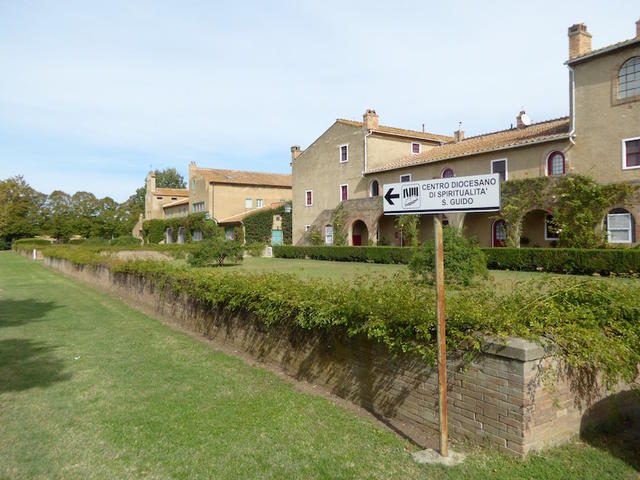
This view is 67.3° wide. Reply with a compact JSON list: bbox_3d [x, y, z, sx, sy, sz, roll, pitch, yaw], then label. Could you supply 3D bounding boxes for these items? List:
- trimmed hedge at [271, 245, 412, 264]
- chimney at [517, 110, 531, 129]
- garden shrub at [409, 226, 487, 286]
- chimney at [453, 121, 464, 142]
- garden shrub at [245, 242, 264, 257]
[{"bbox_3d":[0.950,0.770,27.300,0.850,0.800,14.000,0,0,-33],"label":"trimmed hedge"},{"bbox_3d":[13.500,-8.050,32.100,0.550,1.200,0.550,0,0,-33],"label":"chimney"},{"bbox_3d":[3.160,0.360,11.900,1.750,1.450,1.900,0,0,0],"label":"garden shrub"},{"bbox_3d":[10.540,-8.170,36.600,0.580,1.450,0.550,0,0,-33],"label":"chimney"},{"bbox_3d":[-4.700,0.680,34.300,1.300,1.050,1.400,0,0,-33],"label":"garden shrub"}]

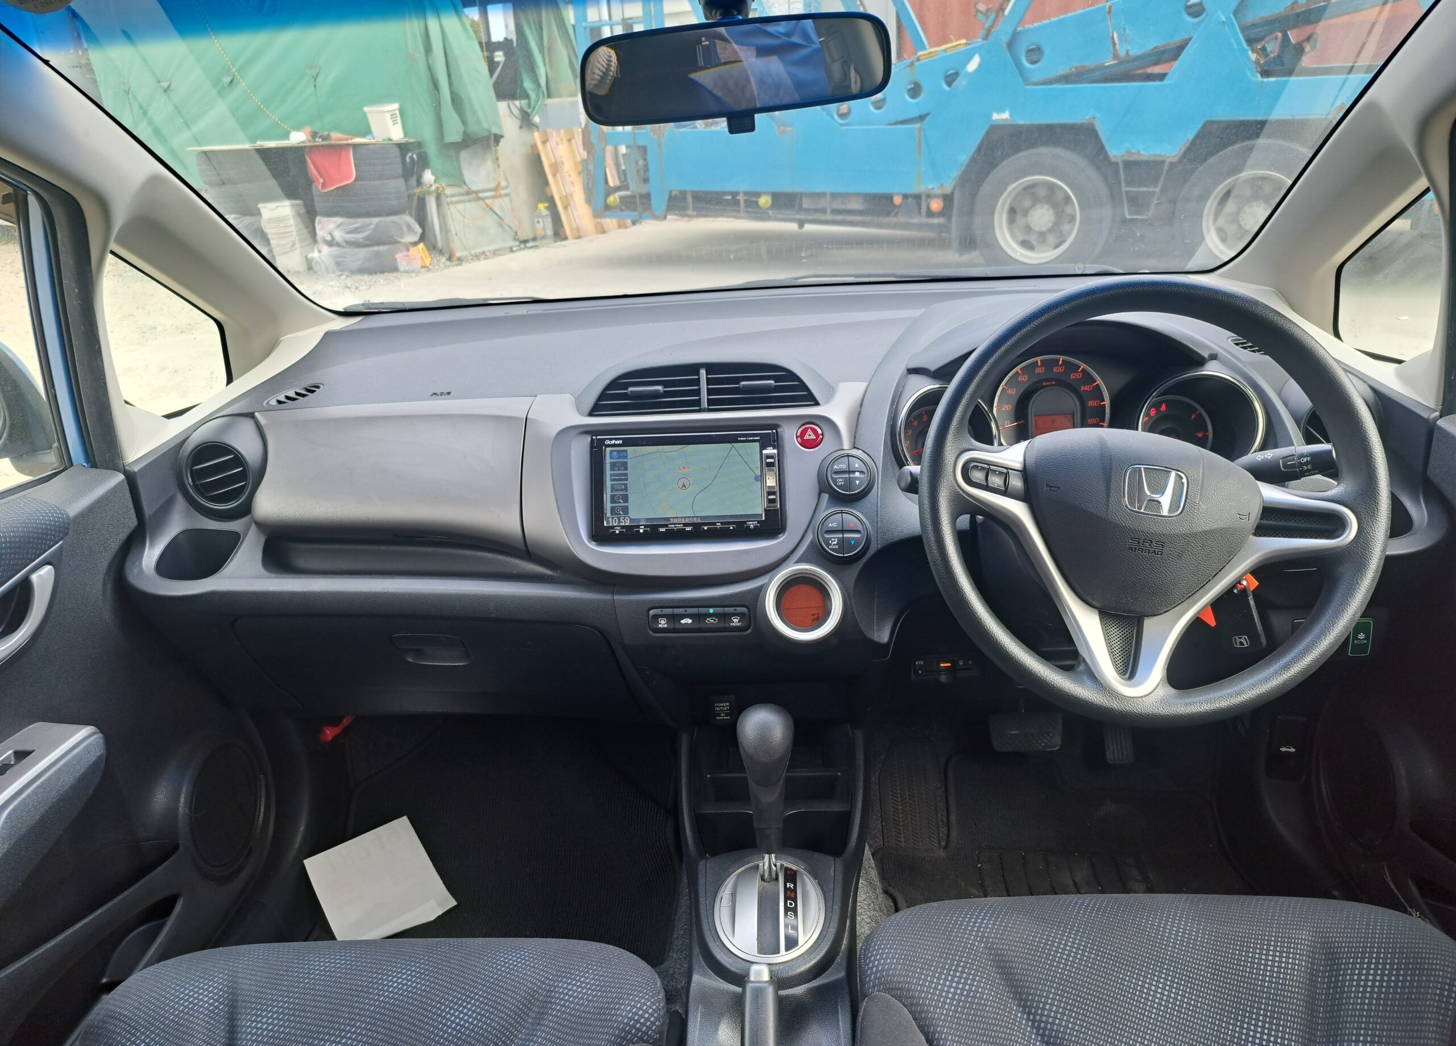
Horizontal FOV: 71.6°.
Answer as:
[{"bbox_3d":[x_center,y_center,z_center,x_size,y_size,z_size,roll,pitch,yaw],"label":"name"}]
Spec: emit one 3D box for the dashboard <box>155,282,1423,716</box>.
[{"bbox_3d":[0.044,-0.045,1.200,1.360,0.405,0.500,-2,22,3],"label":"dashboard"}]

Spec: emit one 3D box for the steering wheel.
[{"bbox_3d":[0.344,-0.018,0.844,0.370,0.370,0.100,7,-4,6],"label":"steering wheel"}]

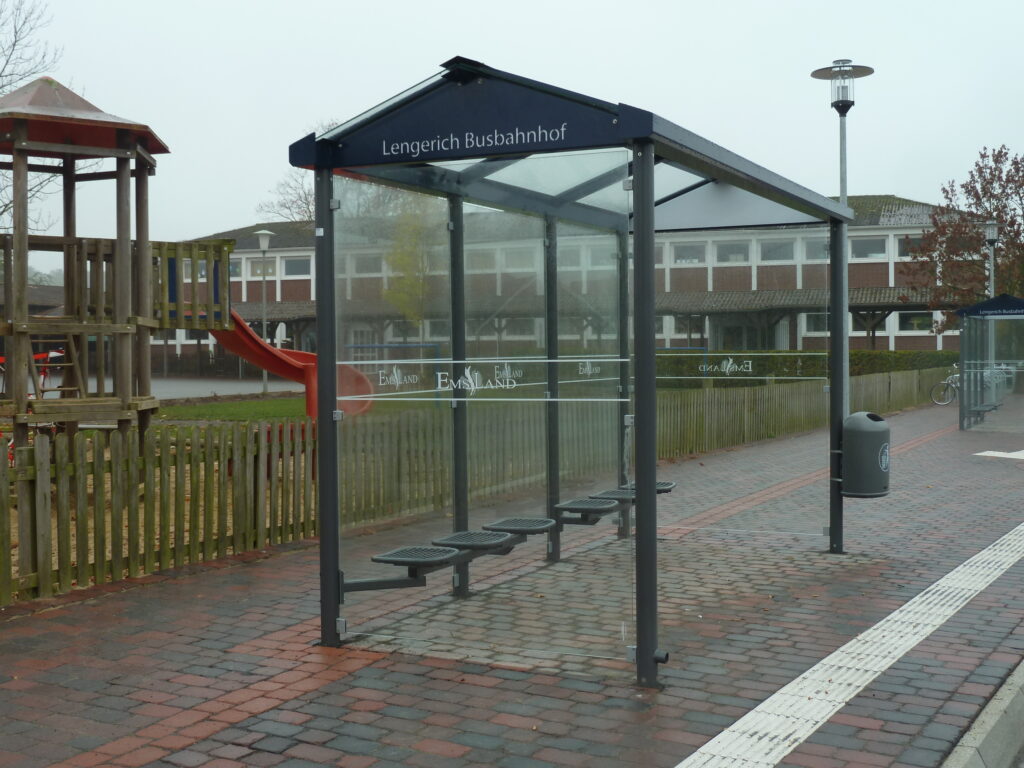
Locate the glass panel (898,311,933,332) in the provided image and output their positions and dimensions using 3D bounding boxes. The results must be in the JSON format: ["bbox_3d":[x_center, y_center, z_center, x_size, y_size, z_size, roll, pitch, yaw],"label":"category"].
[{"bbox_3d":[17.856,-2.766,57.600,1.430,0.940,0.100,0,2,20],"label":"glass panel"}]

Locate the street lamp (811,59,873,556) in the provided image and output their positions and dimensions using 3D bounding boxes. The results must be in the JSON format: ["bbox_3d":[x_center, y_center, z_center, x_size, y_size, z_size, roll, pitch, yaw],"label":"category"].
[{"bbox_3d":[4.558,-1.682,17.869,0.850,5.528,0.850,0,2,26],"label":"street lamp"}]

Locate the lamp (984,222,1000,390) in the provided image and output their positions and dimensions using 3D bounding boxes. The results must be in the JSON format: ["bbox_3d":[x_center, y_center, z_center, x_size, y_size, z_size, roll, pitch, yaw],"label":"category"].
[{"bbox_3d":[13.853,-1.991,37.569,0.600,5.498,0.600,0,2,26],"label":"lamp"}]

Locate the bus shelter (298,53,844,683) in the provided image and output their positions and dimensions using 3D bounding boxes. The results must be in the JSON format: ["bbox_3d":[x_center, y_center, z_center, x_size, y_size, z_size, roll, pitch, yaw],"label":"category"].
[{"bbox_3d":[0.677,-0.159,7.748,1.860,2.770,4.230,0,2,26],"label":"bus shelter"}]

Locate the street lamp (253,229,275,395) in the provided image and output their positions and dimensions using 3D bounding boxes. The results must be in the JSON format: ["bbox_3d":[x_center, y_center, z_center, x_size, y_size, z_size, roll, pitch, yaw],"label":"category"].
[{"bbox_3d":[-7.941,-2.332,42.066,0.700,5.276,0.700,-1,1,0],"label":"street lamp"}]

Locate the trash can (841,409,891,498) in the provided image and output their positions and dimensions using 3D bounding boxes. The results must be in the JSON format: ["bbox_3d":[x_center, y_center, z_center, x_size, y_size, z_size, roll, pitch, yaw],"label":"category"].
[{"bbox_3d":[2.489,0.486,9.106,0.340,0.605,0.330,0,2,28],"label":"trash can"}]

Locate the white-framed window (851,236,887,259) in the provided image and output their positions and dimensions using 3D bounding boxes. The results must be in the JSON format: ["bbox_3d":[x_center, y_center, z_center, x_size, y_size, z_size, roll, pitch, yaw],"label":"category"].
[{"bbox_3d":[15.968,-6.114,58.300,1.500,0.980,0.100,0,2,20],"label":"white-framed window"}]

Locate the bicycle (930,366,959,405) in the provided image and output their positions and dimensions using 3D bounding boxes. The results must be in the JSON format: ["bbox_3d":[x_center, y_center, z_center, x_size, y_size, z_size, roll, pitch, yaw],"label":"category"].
[{"bbox_3d":[12.901,0.069,37.320,1.750,1.100,0.600,0,2,18],"label":"bicycle"}]

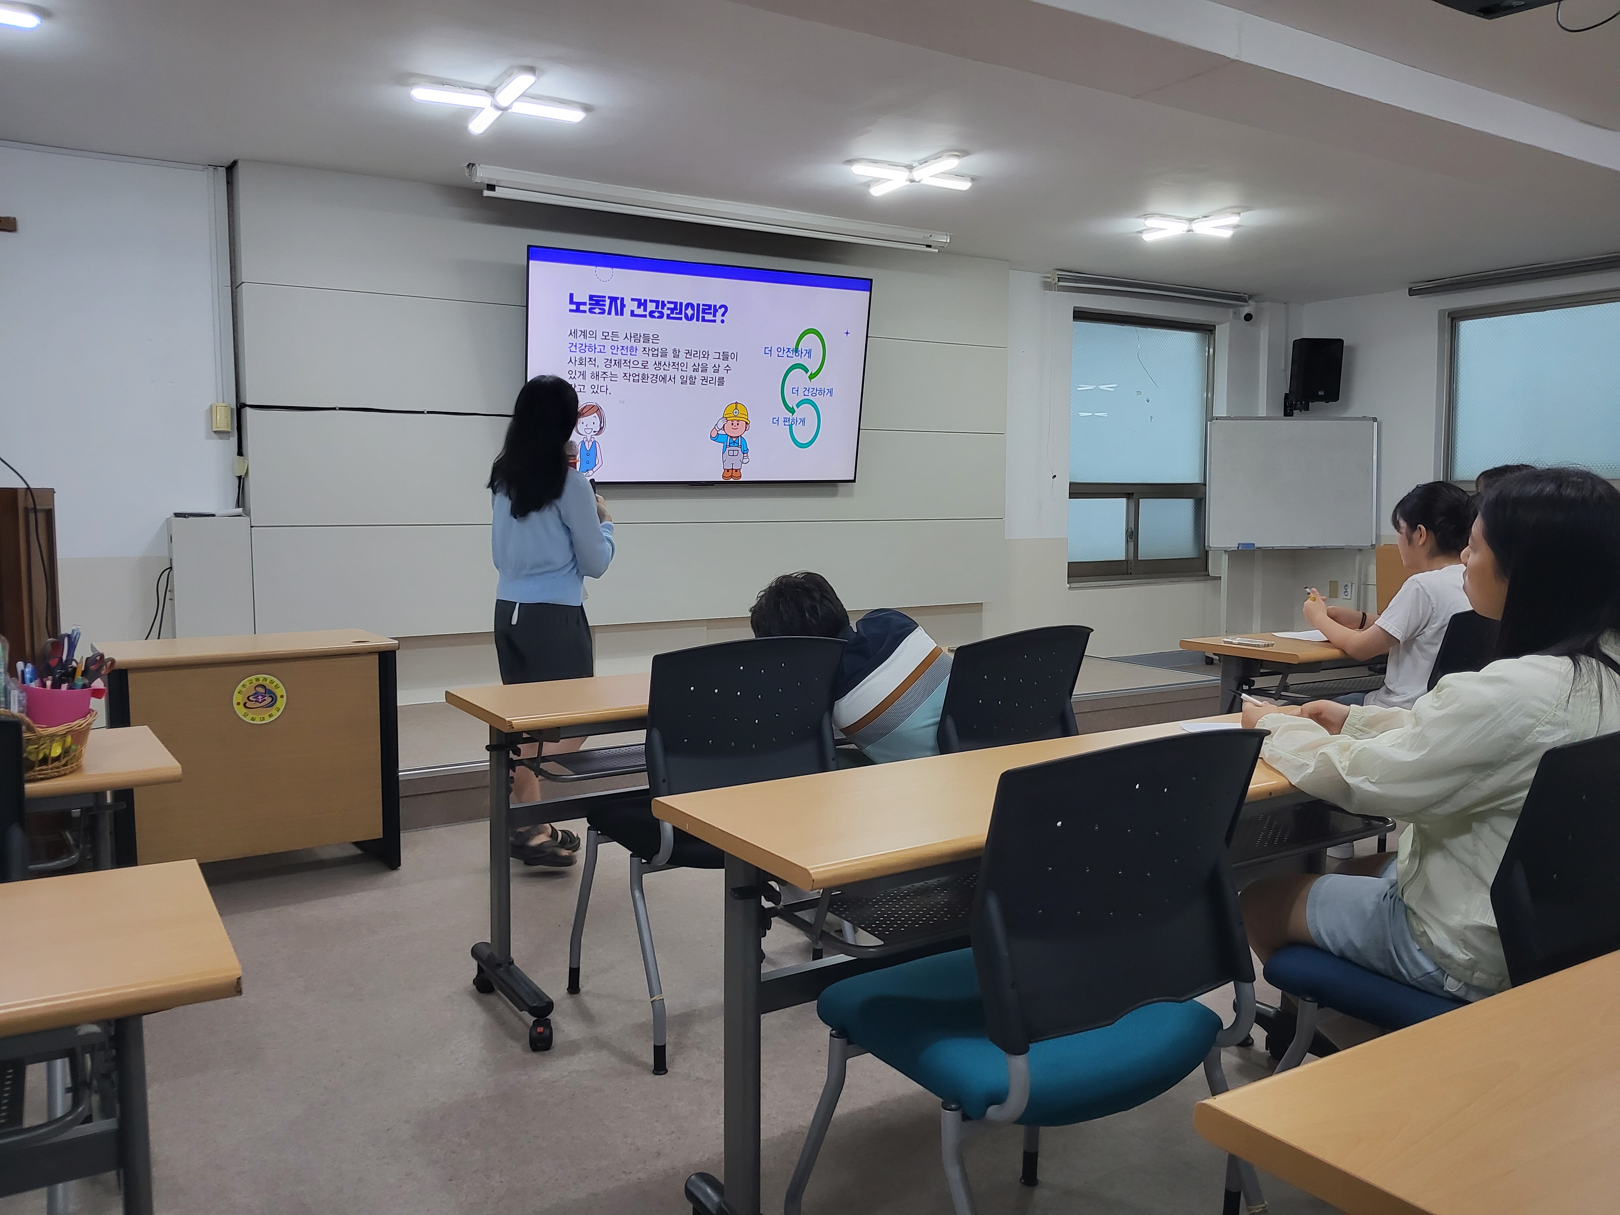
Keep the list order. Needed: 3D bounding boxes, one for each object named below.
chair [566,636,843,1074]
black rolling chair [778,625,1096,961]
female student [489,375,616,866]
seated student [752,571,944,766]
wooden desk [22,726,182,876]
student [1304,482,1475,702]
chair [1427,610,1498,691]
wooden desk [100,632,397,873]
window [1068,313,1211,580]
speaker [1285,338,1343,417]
[{"bbox_3d":[-0.238,0.496,2.802,0.500,0.885,0.540,-3,6,-32],"label":"chair"},{"bbox_3d":[0.323,0.497,2.997,0.530,0.880,0.560,-4,7,-41],"label":"black rolling chair"},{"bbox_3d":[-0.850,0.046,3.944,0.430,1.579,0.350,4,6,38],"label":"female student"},{"bbox_3d":[0.211,0.421,3.169,0.510,1.000,0.880,-4,7,-39],"label":"seated student"},{"bbox_3d":[-1.855,0.654,1.928,1.500,0.725,0.450,-3,6,-32],"label":"wooden desk"},{"bbox_3d":[1.775,0.241,3.774,0.470,1.255,0.660,-3,6,-35],"label":"student"},{"bbox_3d":[1.818,0.422,3.638,0.500,0.885,0.540,-3,6,-32],"label":"chair"},{"bbox_3d":[-1.774,0.485,3.867,0.822,0.746,0.450,-3,6,-34],"label":"wooden desk"},{"bbox_3d":[2.275,-1.088,8.327,1.430,1.750,0.120,-3,6,-31],"label":"window"},{"bbox_3d":[3.474,-1.606,8.370,0.280,0.450,0.270,0,11,-5],"label":"speaker"}]

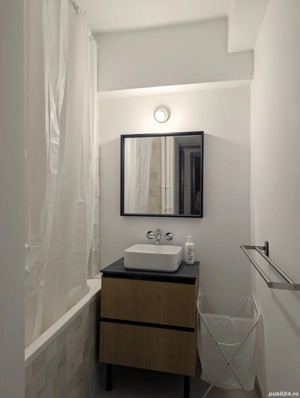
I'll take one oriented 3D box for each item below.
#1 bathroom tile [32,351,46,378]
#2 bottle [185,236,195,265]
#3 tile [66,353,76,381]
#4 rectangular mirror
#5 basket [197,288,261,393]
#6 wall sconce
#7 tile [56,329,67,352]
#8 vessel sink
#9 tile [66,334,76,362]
[{"bbox_3d":[-0.504,0.744,1.246,0.009,0.072,0.100,0,1,11],"label":"bathroom tile"},{"bbox_3d":[0.299,0.385,2.060,0.067,0.200,0.050,0,1,-9],"label":"bottle"},{"bbox_3d":[-0.448,0.940,1.542,0.009,0.105,0.100,0,1,11],"label":"tile"},{"bbox_3d":[0.090,-0.183,2.159,0.648,0.647,0.035,0,1,11],"label":"rectangular mirror"},{"bbox_3d":[0.509,0.977,1.852,0.372,0.617,0.391,0,1,11],"label":"basket"},{"bbox_3d":[0.096,-0.648,2.127,0.123,0.123,0.080,0,1,11],"label":"wall sconce"},{"bbox_3d":[-0.467,0.741,1.442,0.009,0.072,0.100,0,1,11],"label":"tile"},{"bbox_3d":[0.041,0.426,2.022,0.380,0.115,0.315,0,1,13],"label":"vessel sink"},{"bbox_3d":[-0.448,0.829,1.541,0.009,0.105,0.100,0,1,11],"label":"tile"}]

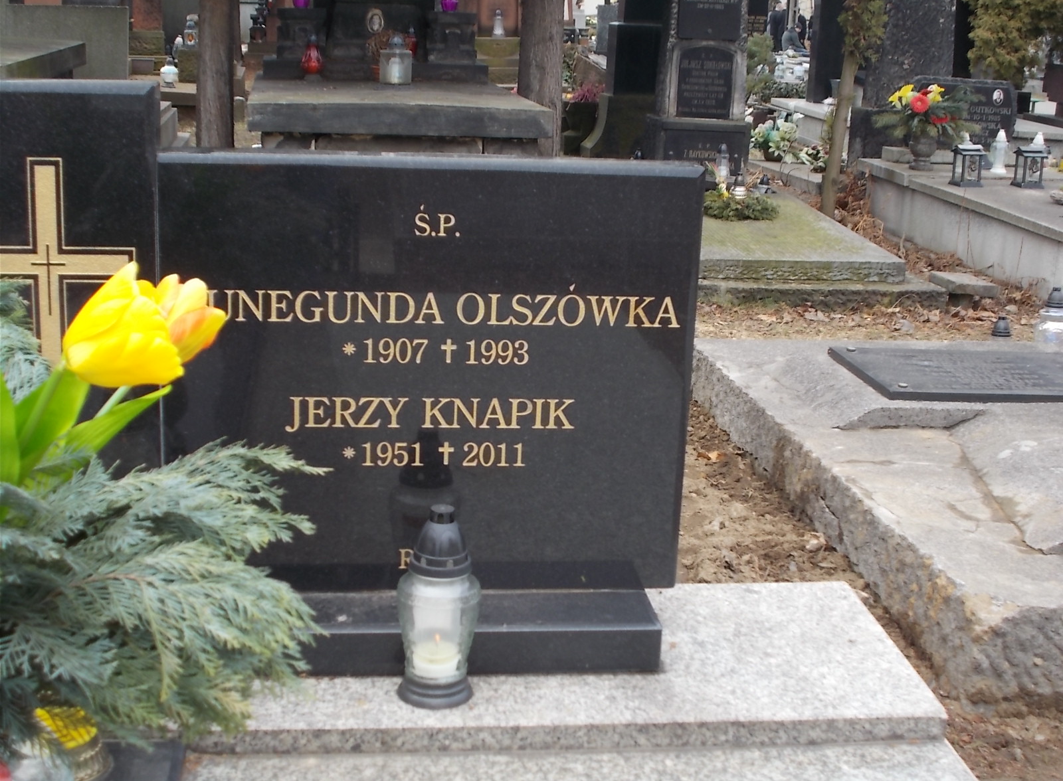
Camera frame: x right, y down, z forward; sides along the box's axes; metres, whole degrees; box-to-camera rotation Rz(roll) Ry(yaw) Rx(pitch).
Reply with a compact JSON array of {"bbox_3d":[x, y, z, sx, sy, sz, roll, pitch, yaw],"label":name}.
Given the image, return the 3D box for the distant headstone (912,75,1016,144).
[{"bbox_3d":[2.456,-1.578,8.717,0.565,0.385,0.100,1,14,-6],"label":"distant headstone"}]

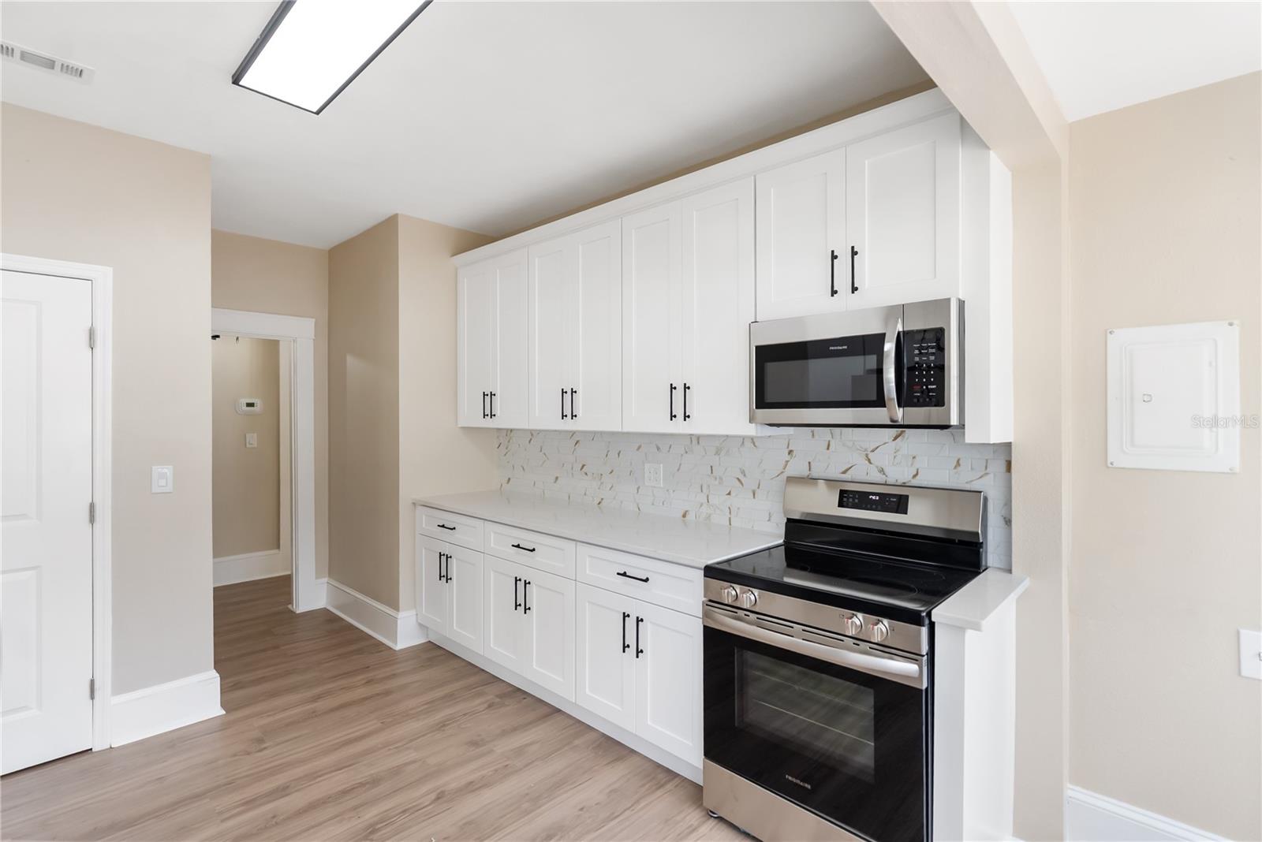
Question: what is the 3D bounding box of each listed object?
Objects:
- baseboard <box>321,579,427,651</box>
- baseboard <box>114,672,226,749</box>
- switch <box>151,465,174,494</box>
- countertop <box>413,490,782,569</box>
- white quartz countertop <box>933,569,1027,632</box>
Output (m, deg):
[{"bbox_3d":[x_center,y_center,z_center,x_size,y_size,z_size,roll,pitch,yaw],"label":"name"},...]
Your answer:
[{"bbox_3d":[-1.831,1.325,3.977,1.179,0.217,0.210,1,1,42],"label":"baseboard"},{"bbox_3d":[-2.159,1.337,2.635,0.033,0.214,0.413,1,1,42],"label":"baseboard"},{"bbox_3d":[-2.184,0.273,2.618,0.009,0.122,0.077,1,1,42],"label":"switch"},{"bbox_3d":[-0.340,0.541,3.093,2.288,0.030,0.645,1,1,42],"label":"countertop"},{"bbox_3d":[1.119,0.555,1.776,0.140,0.030,0.630,1,1,42],"label":"white quartz countertop"}]

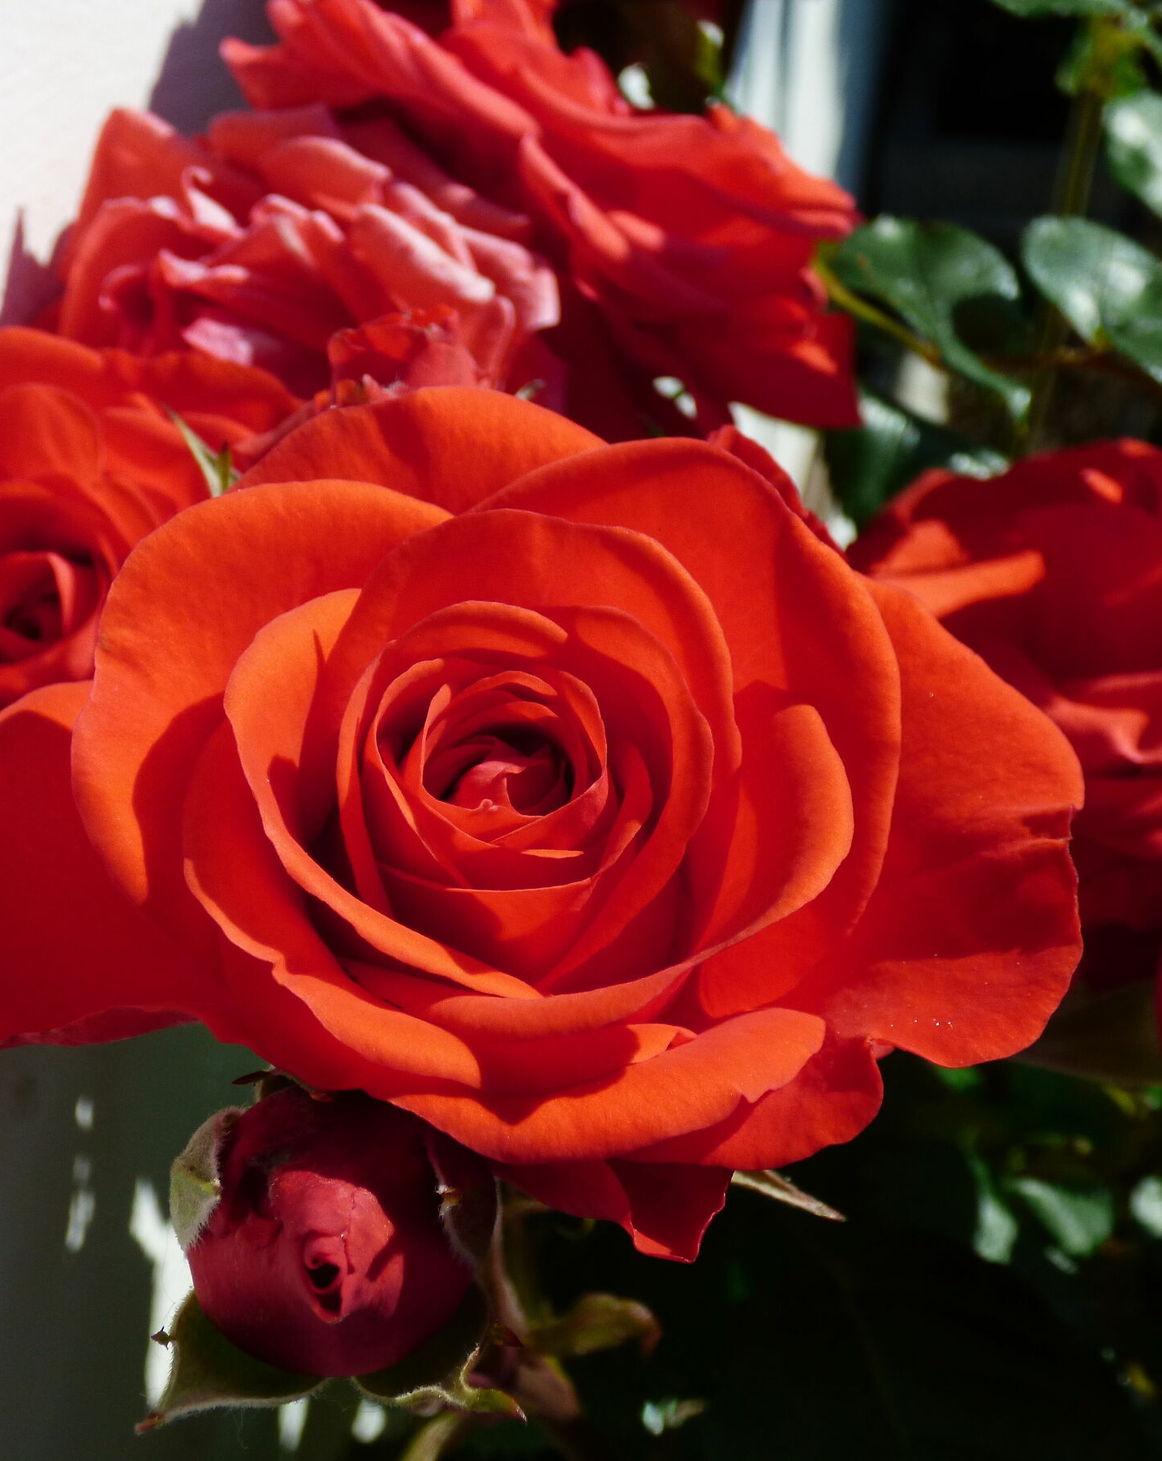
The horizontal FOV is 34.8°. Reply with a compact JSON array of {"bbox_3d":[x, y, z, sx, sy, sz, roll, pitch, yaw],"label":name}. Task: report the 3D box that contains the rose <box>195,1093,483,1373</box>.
[{"bbox_3d":[-0.026,0.053,0.197,0.031,0.031,0.035,2,-6,-6],"label":"rose"}]

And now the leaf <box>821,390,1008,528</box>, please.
[{"bbox_3d":[0.066,-0.054,0.370,0.044,0.010,0.028,28,60,13],"label":"leaf"}]

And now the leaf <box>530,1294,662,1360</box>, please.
[{"bbox_3d":[0.002,0.068,0.212,0.014,0.005,0.008,-12,58,21],"label":"leaf"}]

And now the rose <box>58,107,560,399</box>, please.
[{"bbox_3d":[-0.044,-0.077,0.305,0.083,0.056,0.055,4,-21,2],"label":"rose"}]

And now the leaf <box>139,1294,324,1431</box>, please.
[{"bbox_3d":[-0.039,0.070,0.205,0.022,0.016,0.006,-39,-10,-6],"label":"leaf"}]

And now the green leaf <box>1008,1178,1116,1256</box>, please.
[{"bbox_3d":[0.101,0.102,0.390,0.019,0.006,0.016,32,49,32],"label":"green leaf"}]

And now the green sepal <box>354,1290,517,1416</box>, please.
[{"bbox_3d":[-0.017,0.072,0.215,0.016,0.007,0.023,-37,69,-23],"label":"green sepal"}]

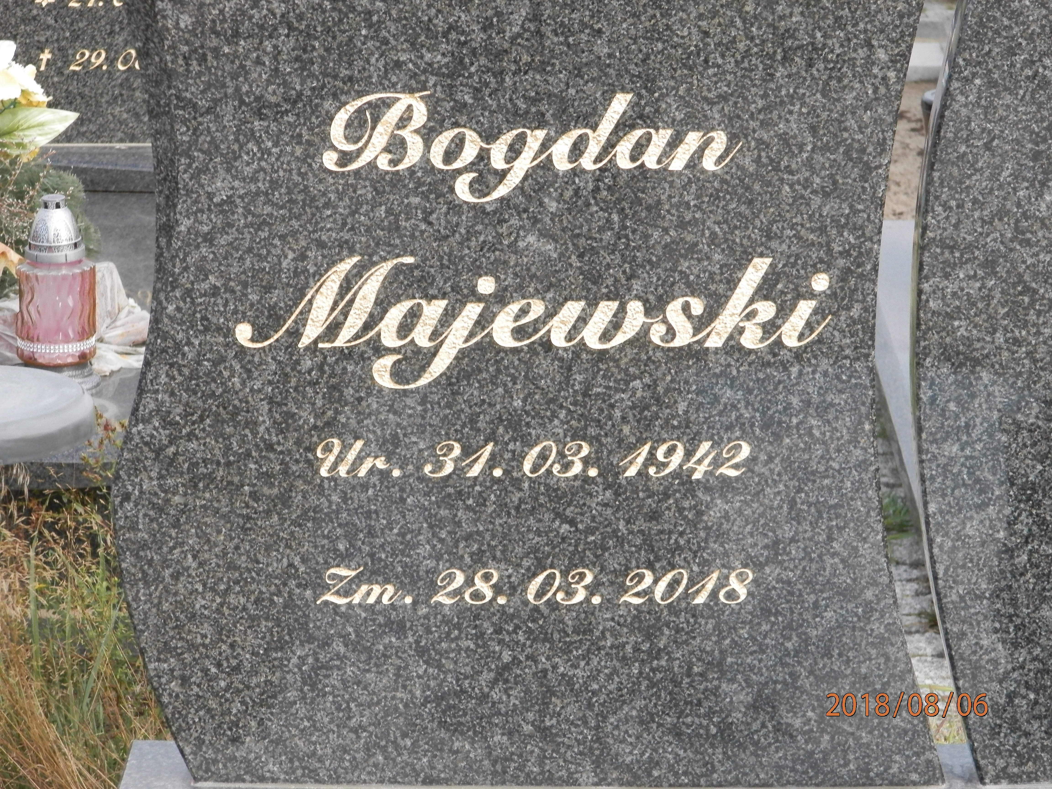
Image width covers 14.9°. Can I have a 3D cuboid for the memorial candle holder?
[{"bbox_3d":[-0.592,-0.132,5.050,0.109,0.238,0.109,0,15,0],"label":"memorial candle holder"}]

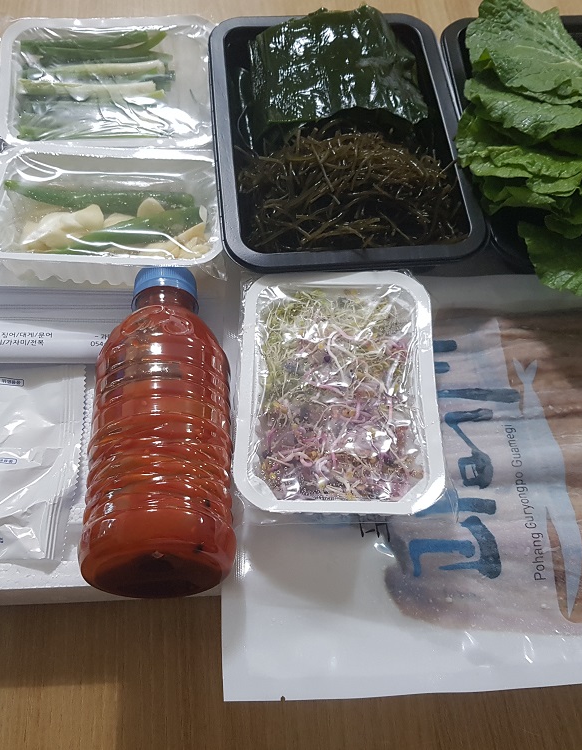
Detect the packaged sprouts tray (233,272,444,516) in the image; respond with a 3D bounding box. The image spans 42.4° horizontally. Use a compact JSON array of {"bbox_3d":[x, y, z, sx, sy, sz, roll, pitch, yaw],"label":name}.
[{"bbox_3d":[0.022,0.012,0.391,0.100,0.033,0.136,-2,61,-1],"label":"packaged sprouts tray"}]

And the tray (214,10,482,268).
[{"bbox_3d":[0.028,-0.142,0.481,0.150,0.045,0.209,-3,62,-4],"label":"tray"}]

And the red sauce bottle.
[{"bbox_3d":[-0.059,0.019,0.343,0.067,0.067,0.149,-2,61,-3],"label":"red sauce bottle"}]

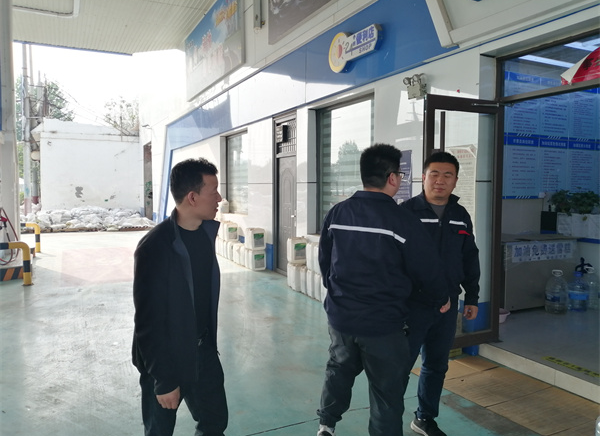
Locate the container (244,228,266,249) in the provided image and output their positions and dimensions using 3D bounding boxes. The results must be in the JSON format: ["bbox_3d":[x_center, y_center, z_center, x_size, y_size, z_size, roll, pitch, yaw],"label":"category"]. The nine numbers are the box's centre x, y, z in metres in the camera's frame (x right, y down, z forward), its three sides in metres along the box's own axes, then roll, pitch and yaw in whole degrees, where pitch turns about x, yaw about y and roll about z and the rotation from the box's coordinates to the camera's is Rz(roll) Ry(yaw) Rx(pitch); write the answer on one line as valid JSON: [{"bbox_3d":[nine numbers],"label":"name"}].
[{"bbox_3d":[-0.806,0.404,8.489,0.270,0.370,0.270,-2,4,-28],"label":"container"}]

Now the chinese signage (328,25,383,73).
[{"bbox_3d":[0.687,-2.156,5.699,0.085,0.500,1.085,-2,4,-28],"label":"chinese signage"}]

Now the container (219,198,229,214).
[{"bbox_3d":[-1.747,-0.273,10.536,0.170,0.320,0.190,-1,4,-27],"label":"container"}]

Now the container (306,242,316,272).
[{"bbox_3d":[0.269,0.546,6.336,0.260,0.370,0.220,-2,4,-28],"label":"container"}]

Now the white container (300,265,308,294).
[{"bbox_3d":[0.154,0.898,6.499,0.250,0.370,0.200,-1,4,-27],"label":"white container"}]

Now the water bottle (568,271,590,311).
[{"bbox_3d":[3.199,0.839,5.154,0.205,0.430,0.205,-2,4,-28],"label":"water bottle"}]

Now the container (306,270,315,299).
[{"bbox_3d":[0.256,0.912,6.303,0.250,0.370,0.200,-1,4,-27],"label":"container"}]

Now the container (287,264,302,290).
[{"bbox_3d":[-0.004,0.879,6.779,0.250,0.370,0.210,-1,4,-27],"label":"container"}]

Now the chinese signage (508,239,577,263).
[{"bbox_3d":[2.804,0.384,5.222,1.200,0.220,0.012,-1,4,-27],"label":"chinese signage"}]

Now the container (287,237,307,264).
[{"bbox_3d":[-0.035,0.497,7.079,0.270,0.370,0.220,-2,4,-26],"label":"container"}]

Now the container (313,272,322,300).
[{"bbox_3d":[0.341,0.926,6.189,0.260,0.370,0.220,-2,4,-28],"label":"container"}]

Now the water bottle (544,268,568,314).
[{"bbox_3d":[2.945,0.833,5.150,0.255,0.460,0.255,-1,4,-27],"label":"water bottle"}]

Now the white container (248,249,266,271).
[{"bbox_3d":[-0.788,0.774,8.489,0.270,0.370,0.240,-2,4,-28],"label":"white container"}]

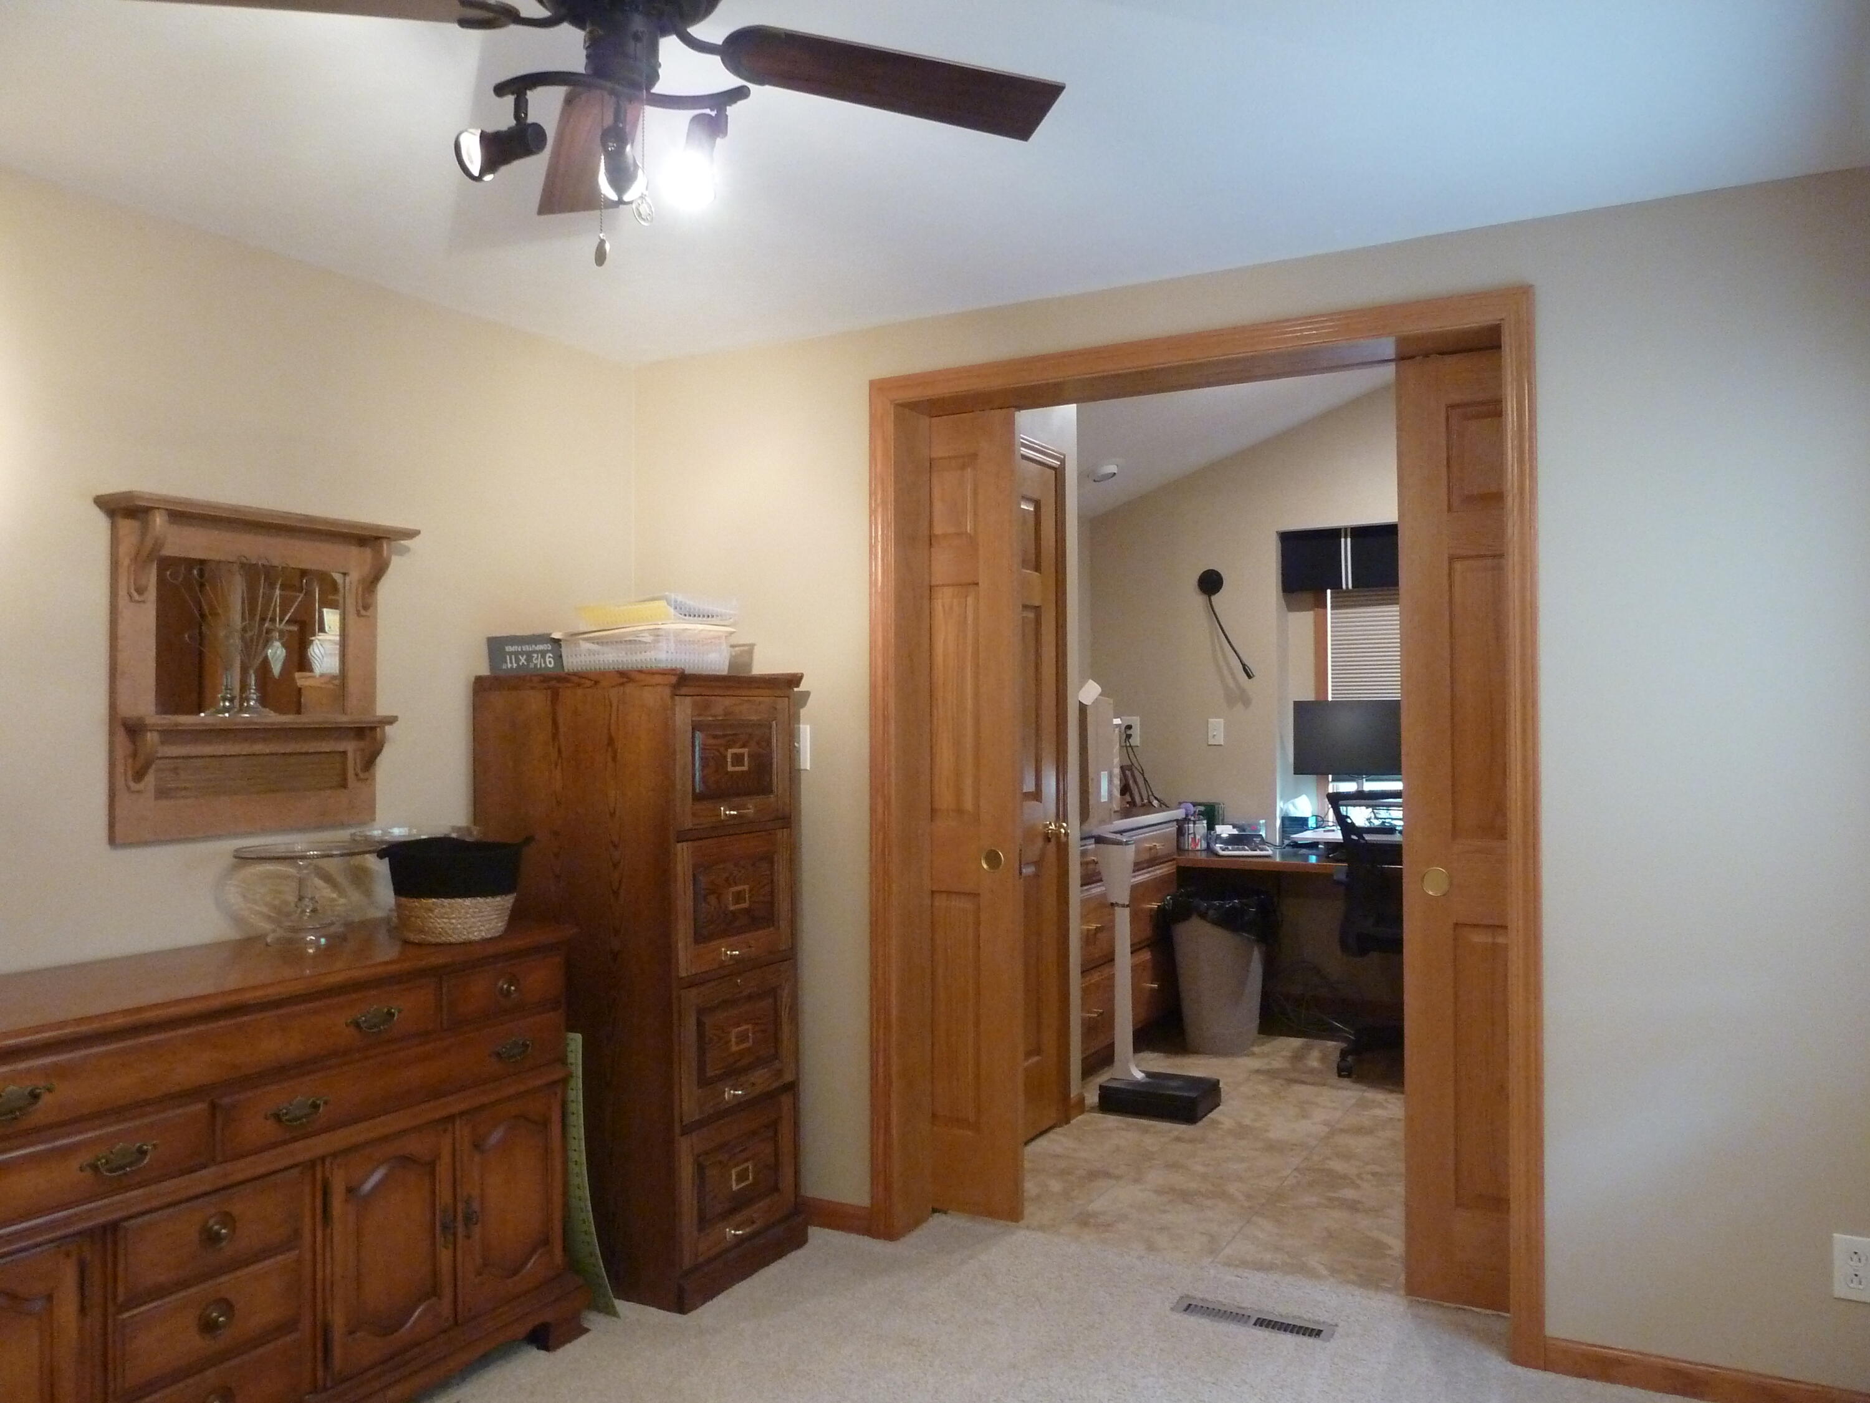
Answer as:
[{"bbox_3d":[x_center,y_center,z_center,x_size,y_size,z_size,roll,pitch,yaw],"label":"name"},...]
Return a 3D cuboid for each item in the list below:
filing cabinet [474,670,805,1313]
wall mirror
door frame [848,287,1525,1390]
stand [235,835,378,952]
[{"bbox_3d":[-0.693,0.621,3.208,0.618,1.367,0.457,-1,0,28],"label":"filing cabinet"},{"bbox_3d":[-1.298,-0.053,2.651,0.118,0.620,0.616,-1,0,28],"label":"wall mirror"},{"bbox_3d":[0.554,0.250,3.049,1.498,2.090,0.200,-1,0,28],"label":"door frame"},{"bbox_3d":[-1.200,0.374,2.582,0.258,0.186,0.258,-1,0,28],"label":"stand"}]

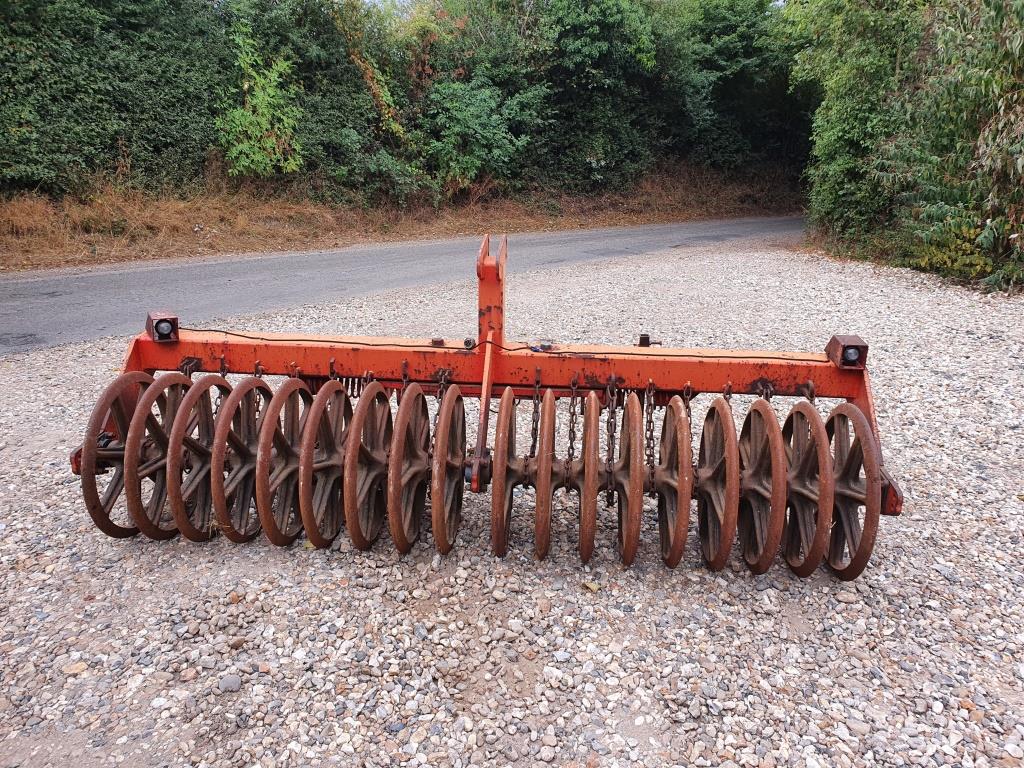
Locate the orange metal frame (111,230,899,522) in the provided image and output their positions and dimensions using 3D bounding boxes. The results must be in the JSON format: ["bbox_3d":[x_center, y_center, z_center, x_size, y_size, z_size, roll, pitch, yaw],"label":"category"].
[{"bbox_3d":[-0.114,-0.124,3.352,3.350,0.973,0.889,3,16,3],"label":"orange metal frame"}]

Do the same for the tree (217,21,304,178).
[{"bbox_3d":[-5.041,-5.703,15.417,1.750,3.050,1.500,3,16,3],"label":"tree"}]

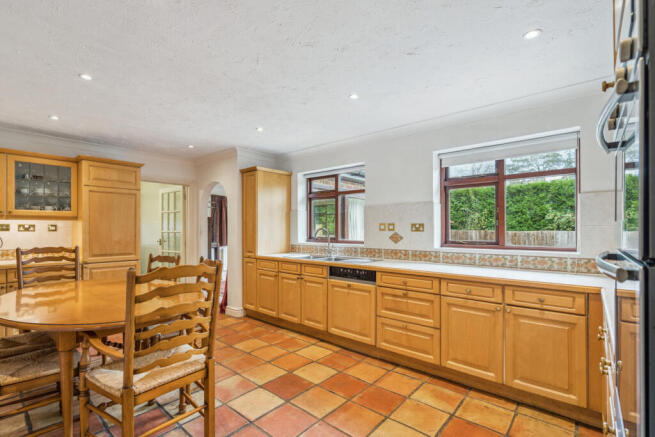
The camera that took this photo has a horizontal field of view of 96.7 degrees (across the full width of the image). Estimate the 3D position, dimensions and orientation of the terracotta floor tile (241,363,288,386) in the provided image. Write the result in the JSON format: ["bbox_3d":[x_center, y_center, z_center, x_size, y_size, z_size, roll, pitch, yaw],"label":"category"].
[{"bbox_3d":[-0.549,1.365,2.541,0.300,0.015,0.300,-3,-5,41],"label":"terracotta floor tile"}]

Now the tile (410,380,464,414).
[{"bbox_3d":[0.823,1.351,2.185,0.300,0.015,0.300,-3,-5,41],"label":"tile"}]

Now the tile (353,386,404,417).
[{"bbox_3d":[0.378,1.346,2.156,0.300,0.015,0.300,-3,-5,41],"label":"tile"}]

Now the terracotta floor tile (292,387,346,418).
[{"bbox_3d":[-0.060,1.324,2.098,0.305,0.018,0.305,-2,-4,40],"label":"terracotta floor tile"}]

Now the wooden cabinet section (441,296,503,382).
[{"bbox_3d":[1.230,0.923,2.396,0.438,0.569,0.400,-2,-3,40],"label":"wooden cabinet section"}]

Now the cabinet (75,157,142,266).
[{"bbox_3d":[-2.892,-0.085,3.786,0.600,1.260,0.630,-2,-3,40],"label":"cabinet"}]

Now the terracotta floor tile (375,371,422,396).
[{"bbox_3d":[0.582,1.342,2.376,0.302,0.014,0.302,-2,-3,40],"label":"terracotta floor tile"}]

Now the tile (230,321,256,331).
[{"bbox_3d":[-1.082,1.402,3.787,0.302,0.014,0.302,-2,-3,40],"label":"tile"}]

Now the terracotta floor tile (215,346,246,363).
[{"bbox_3d":[-1.033,1.388,2.955,0.300,0.015,0.300,-3,-5,41],"label":"terracotta floor tile"}]

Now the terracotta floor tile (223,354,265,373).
[{"bbox_3d":[-0.791,1.377,2.748,0.300,0.015,0.300,-3,-5,41],"label":"terracotta floor tile"}]

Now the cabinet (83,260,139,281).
[{"bbox_3d":[-2.957,0.915,3.890,0.580,0.740,0.590,-2,-4,40],"label":"cabinet"}]

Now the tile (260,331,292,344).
[{"bbox_3d":[-0.607,1.385,3.384,0.302,0.014,0.302,-2,-3,40],"label":"tile"}]

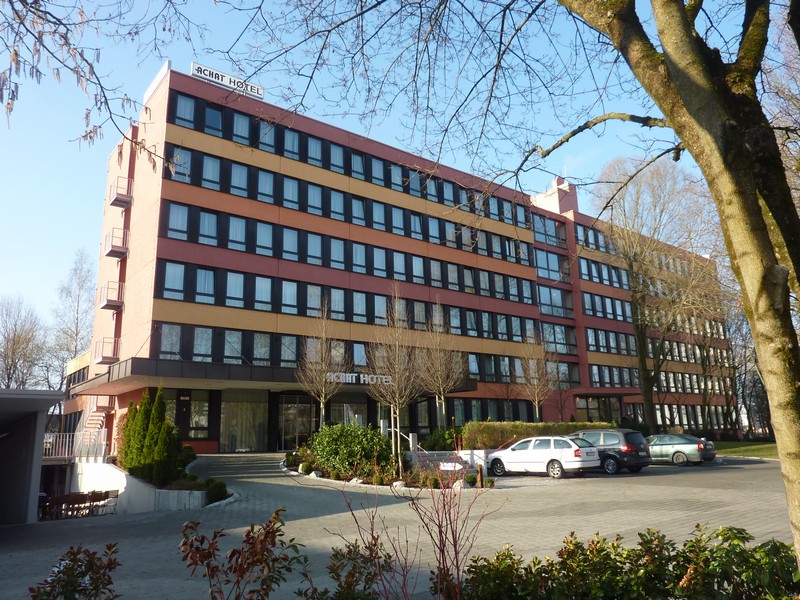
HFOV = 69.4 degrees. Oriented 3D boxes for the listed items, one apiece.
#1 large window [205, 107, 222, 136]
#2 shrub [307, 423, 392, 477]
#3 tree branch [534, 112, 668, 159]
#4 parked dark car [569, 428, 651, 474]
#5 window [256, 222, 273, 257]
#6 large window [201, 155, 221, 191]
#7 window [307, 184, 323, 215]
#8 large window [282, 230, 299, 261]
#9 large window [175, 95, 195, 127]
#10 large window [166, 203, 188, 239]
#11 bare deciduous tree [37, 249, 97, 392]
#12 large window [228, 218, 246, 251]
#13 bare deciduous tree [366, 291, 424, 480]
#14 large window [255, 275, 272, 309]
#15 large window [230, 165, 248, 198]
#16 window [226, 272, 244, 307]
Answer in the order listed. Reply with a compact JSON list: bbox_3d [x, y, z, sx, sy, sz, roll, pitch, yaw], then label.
[{"bbox_3d":[-10.062,-9.704,31.286,0.960,1.820,0.120,9,-18,-37],"label":"large window"},{"bbox_3d":[-1.891,5.544,21.617,3.142,1.882,2.600,-2,-14,0],"label":"shrub"},{"bbox_3d":[1.744,-1.424,5.000,1.120,0.420,0.400,-2,-14,0],"label":"tree branch"},{"bbox_3d":[7.878,6.421,24.439,4.750,1.700,1.880,-16,-20,43],"label":"parked dark car"},{"bbox_3d":[-6.799,-3.053,29.128,0.831,1.632,0.120,9,-18,-36],"label":"window"},{"bbox_3d":[-9.335,-6.278,28.668,0.900,1.692,0.120,9,-18,-36],"label":"large window"},{"bbox_3d":[-4.813,-5.640,32.825,0.950,1.710,0.150,9,-18,-37],"label":"window"},{"bbox_3d":[-5.783,-2.922,30.547,0.900,1.692,0.120,9,-18,-36],"label":"large window"},{"bbox_3d":[-10.578,-9.270,28.515,0.900,1.692,0.120,9,-18,-36],"label":"large window"},{"bbox_3d":[-11.076,-3.893,28.835,0.960,1.820,0.120,9,-18,-37],"label":"large window"},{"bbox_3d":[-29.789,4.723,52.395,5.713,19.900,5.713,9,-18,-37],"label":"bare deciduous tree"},{"bbox_3d":[-8.631,-3.509,30.668,0.960,1.820,0.120,9,-18,-37],"label":"large window"},{"bbox_3d":[-0.175,2.886,20.733,2.170,6.608,2.170,-2,-14,0],"label":"bare deciduous tree"},{"bbox_3d":[-6.709,-0.293,28.424,0.831,1.632,0.120,9,-18,-36],"label":"large window"},{"bbox_3d":[-8.023,-5.992,28.988,0.831,1.632,0.120,9,-18,-36],"label":"large window"},{"bbox_3d":[-8.003,-0.475,28.111,0.900,1.692,0.120,9,-18,-36],"label":"window"}]

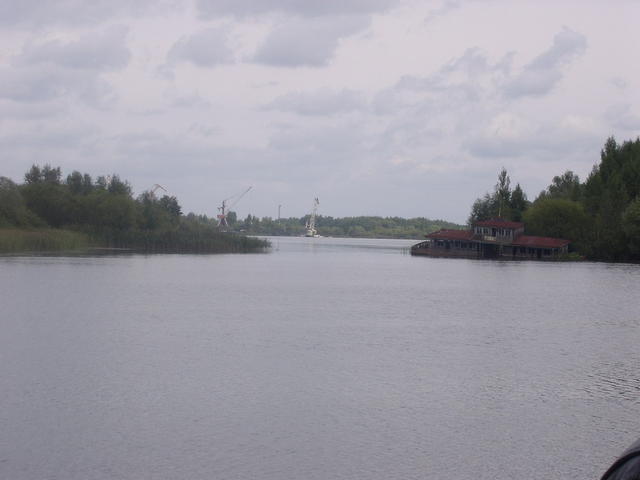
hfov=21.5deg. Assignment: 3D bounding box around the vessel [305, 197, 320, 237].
[{"bbox_3d":[-6.240,-19.550,1400.000,14.000,33.500,20.000,1,0,-41],"label":"vessel"}]

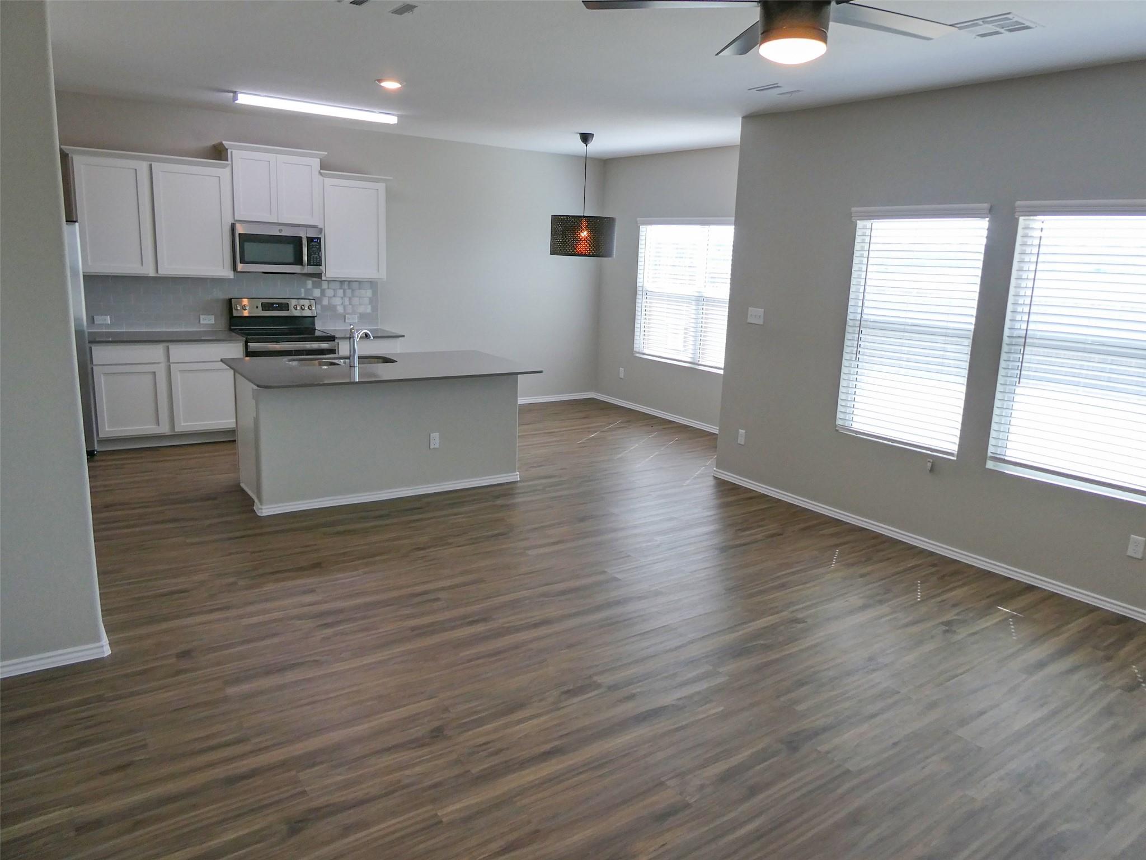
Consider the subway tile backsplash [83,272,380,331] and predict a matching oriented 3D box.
[{"bbox_3d":[-2.974,-1.155,7.199,2.505,0.468,0.017,-6,15,-34],"label":"subway tile backsplash"}]

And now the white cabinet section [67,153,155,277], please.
[{"bbox_3d":[-3.720,-1.709,6.408,0.516,0.911,0.320,-6,15,-34],"label":"white cabinet section"}]

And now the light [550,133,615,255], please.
[{"bbox_3d":[0.109,-2.135,7.258,0.590,1.074,0.590,3,13,-1],"label":"light"}]

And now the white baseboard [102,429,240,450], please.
[{"bbox_3d":[-3.310,0.082,6.582,1.092,0.099,0.020,-6,15,-35],"label":"white baseboard"}]

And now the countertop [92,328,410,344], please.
[{"bbox_3d":[-2.804,-0.844,6.997,2.540,0.035,0.645,-6,15,-34],"label":"countertop"}]

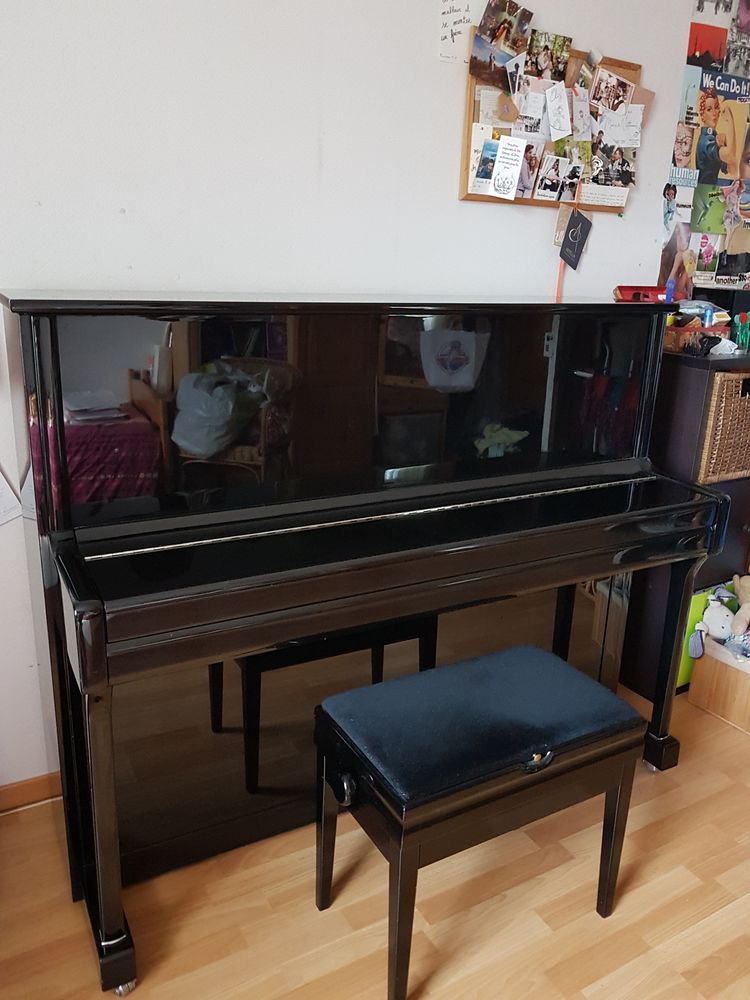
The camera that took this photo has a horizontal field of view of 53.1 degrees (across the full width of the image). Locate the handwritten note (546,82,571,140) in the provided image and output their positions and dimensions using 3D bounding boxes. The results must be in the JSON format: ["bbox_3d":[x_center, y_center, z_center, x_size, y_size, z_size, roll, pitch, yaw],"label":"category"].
[{"bbox_3d":[0.518,-1.080,2.090,0.068,0.134,0.010,-27,27,-20],"label":"handwritten note"}]

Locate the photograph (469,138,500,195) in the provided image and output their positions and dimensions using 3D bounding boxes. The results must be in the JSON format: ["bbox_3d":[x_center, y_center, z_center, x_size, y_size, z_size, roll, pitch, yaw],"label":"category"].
[{"bbox_3d":[0.301,-0.875,1.980,0.081,0.139,0.005,-1,16,-30],"label":"photograph"}]

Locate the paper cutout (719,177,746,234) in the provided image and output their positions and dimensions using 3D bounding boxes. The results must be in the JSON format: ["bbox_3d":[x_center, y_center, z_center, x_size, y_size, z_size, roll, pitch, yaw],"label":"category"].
[{"bbox_3d":[1.187,-0.975,2.499,0.137,0.185,0.005,-8,19,-28],"label":"paper cutout"}]

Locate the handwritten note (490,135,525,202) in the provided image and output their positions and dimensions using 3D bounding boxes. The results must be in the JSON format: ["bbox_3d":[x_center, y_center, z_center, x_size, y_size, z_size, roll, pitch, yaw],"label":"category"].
[{"bbox_3d":[0.353,-0.881,1.995,0.086,0.150,0.005,0,16,-30],"label":"handwritten note"}]

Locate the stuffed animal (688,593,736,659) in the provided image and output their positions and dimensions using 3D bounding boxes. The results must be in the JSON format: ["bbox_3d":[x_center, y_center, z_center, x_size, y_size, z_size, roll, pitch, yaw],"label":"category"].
[{"bbox_3d":[1.081,0.409,2.412,0.140,0.180,0.130,-1,17,-8],"label":"stuffed animal"}]

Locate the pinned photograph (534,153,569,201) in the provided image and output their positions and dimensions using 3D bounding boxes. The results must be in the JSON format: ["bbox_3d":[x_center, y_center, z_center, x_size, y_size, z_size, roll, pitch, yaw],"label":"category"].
[{"bbox_3d":[0.507,-0.916,2.142,0.092,0.118,0.010,1,15,-30],"label":"pinned photograph"}]

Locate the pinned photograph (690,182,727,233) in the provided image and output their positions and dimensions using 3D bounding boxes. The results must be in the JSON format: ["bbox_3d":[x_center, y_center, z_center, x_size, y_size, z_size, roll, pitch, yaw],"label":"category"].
[{"bbox_3d":[1.117,-0.962,2.493,0.165,0.148,0.010,-7,19,-27],"label":"pinned photograph"}]

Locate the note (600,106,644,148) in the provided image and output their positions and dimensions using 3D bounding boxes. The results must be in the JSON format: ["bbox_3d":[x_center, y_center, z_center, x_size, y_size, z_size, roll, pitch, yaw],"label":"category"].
[{"bbox_3d":[0.705,-1.066,2.142,0.161,0.109,0.005,-7,19,-28],"label":"note"}]

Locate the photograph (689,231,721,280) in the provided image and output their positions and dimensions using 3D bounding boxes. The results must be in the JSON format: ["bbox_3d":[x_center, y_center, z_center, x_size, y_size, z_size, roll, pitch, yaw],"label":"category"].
[{"bbox_3d":[1.091,-0.802,2.484,0.131,0.146,0.005,-7,19,-28],"label":"photograph"}]

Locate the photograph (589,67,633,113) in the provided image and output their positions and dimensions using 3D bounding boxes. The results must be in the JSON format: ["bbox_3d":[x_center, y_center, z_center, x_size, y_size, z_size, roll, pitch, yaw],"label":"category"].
[{"bbox_3d":[0.688,-1.173,2.162,0.144,0.090,0.010,6,13,-31],"label":"photograph"}]

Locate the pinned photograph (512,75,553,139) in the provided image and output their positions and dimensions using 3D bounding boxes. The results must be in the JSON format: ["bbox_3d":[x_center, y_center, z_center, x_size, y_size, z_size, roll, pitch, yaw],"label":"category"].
[{"bbox_3d":[0.433,-1.069,2.051,0.132,0.150,0.010,-7,19,-27],"label":"pinned photograph"}]

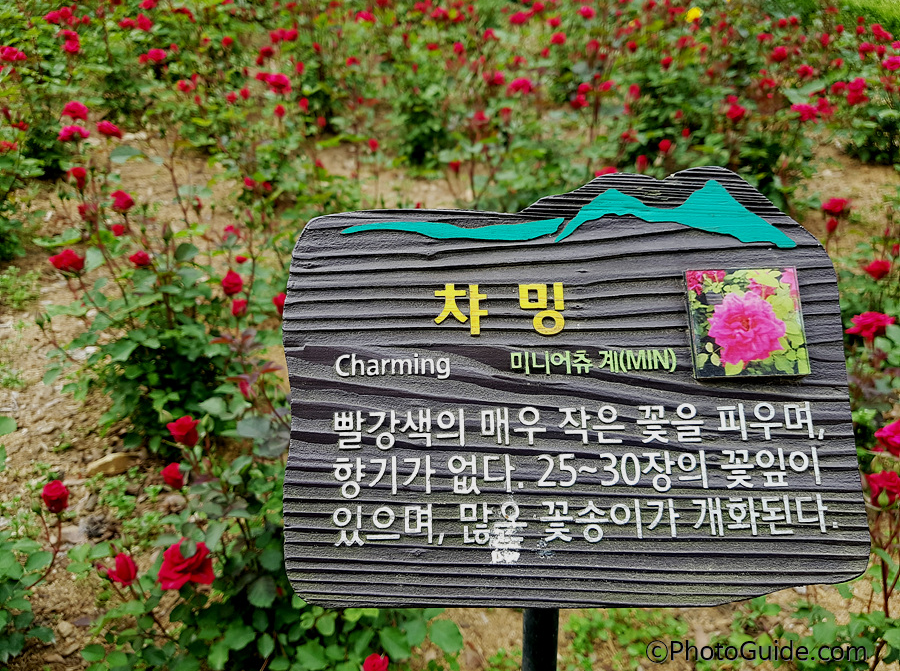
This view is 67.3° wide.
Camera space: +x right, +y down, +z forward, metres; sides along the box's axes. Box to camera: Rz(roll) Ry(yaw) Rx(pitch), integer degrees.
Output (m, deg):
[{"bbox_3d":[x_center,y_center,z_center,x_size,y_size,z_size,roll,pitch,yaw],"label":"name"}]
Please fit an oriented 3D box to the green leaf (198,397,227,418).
[{"bbox_3d":[-0.334,0.101,0.950,0.040,0.010,0.034,-19,73,-20],"label":"green leaf"}]

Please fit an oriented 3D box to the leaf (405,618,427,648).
[{"bbox_3d":[-0.046,0.394,0.900,0.030,0.010,0.041,-8,57,-6],"label":"leaf"}]

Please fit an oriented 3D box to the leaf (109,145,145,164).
[{"bbox_3d":[-0.550,-0.308,1.150,0.058,0.040,0.010,-19,-3,-20],"label":"leaf"}]

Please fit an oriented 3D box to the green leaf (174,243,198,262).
[{"bbox_3d":[-0.507,-0.160,1.300,0.040,0.009,0.048,33,62,2],"label":"green leaf"}]

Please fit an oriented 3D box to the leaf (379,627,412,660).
[{"bbox_3d":[-0.077,0.433,0.950,0.041,0.009,0.051,-37,64,-27],"label":"leaf"}]

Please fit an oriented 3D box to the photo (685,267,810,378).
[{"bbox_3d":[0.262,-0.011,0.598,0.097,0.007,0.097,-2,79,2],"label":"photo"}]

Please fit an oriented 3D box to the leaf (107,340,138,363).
[{"bbox_3d":[-0.533,0.026,1.100,0.050,0.010,0.042,-23,79,-24],"label":"leaf"}]

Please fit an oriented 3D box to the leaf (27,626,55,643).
[{"bbox_3d":[-0.648,0.473,1.070,0.043,0.009,0.022,21,45,3],"label":"leaf"}]

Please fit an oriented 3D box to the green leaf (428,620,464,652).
[{"bbox_3d":[-0.005,0.423,0.950,0.053,0.009,0.039,29,56,21],"label":"green leaf"}]

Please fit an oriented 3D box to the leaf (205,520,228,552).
[{"bbox_3d":[-0.263,0.226,0.760,0.028,0.010,0.038,-22,68,-23],"label":"leaf"}]

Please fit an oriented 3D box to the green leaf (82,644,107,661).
[{"bbox_3d":[-0.552,0.492,1.050,0.033,0.009,0.024,-2,48,-17],"label":"green leaf"}]

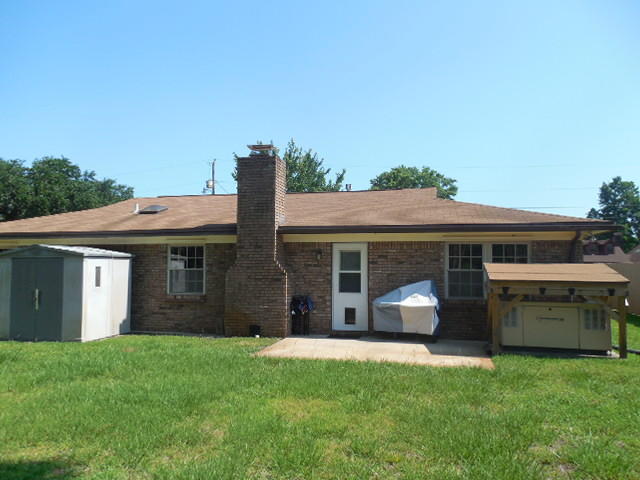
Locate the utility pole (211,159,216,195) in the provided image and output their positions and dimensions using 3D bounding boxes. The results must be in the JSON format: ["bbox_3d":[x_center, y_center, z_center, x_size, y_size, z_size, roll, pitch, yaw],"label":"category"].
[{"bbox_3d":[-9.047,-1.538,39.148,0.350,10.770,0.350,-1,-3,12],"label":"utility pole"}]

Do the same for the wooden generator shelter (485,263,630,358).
[{"bbox_3d":[4.568,1.322,9.136,2.380,1.710,1.200,-1,-3,13],"label":"wooden generator shelter"}]

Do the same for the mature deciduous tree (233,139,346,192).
[{"bbox_3d":[-1.903,-1.534,28.631,7.600,9.580,7.600,-1,-3,12],"label":"mature deciduous tree"}]

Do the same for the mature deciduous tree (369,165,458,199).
[{"bbox_3d":[7.552,-1.172,37.124,7.700,9.810,7.700,-1,-3,12],"label":"mature deciduous tree"}]

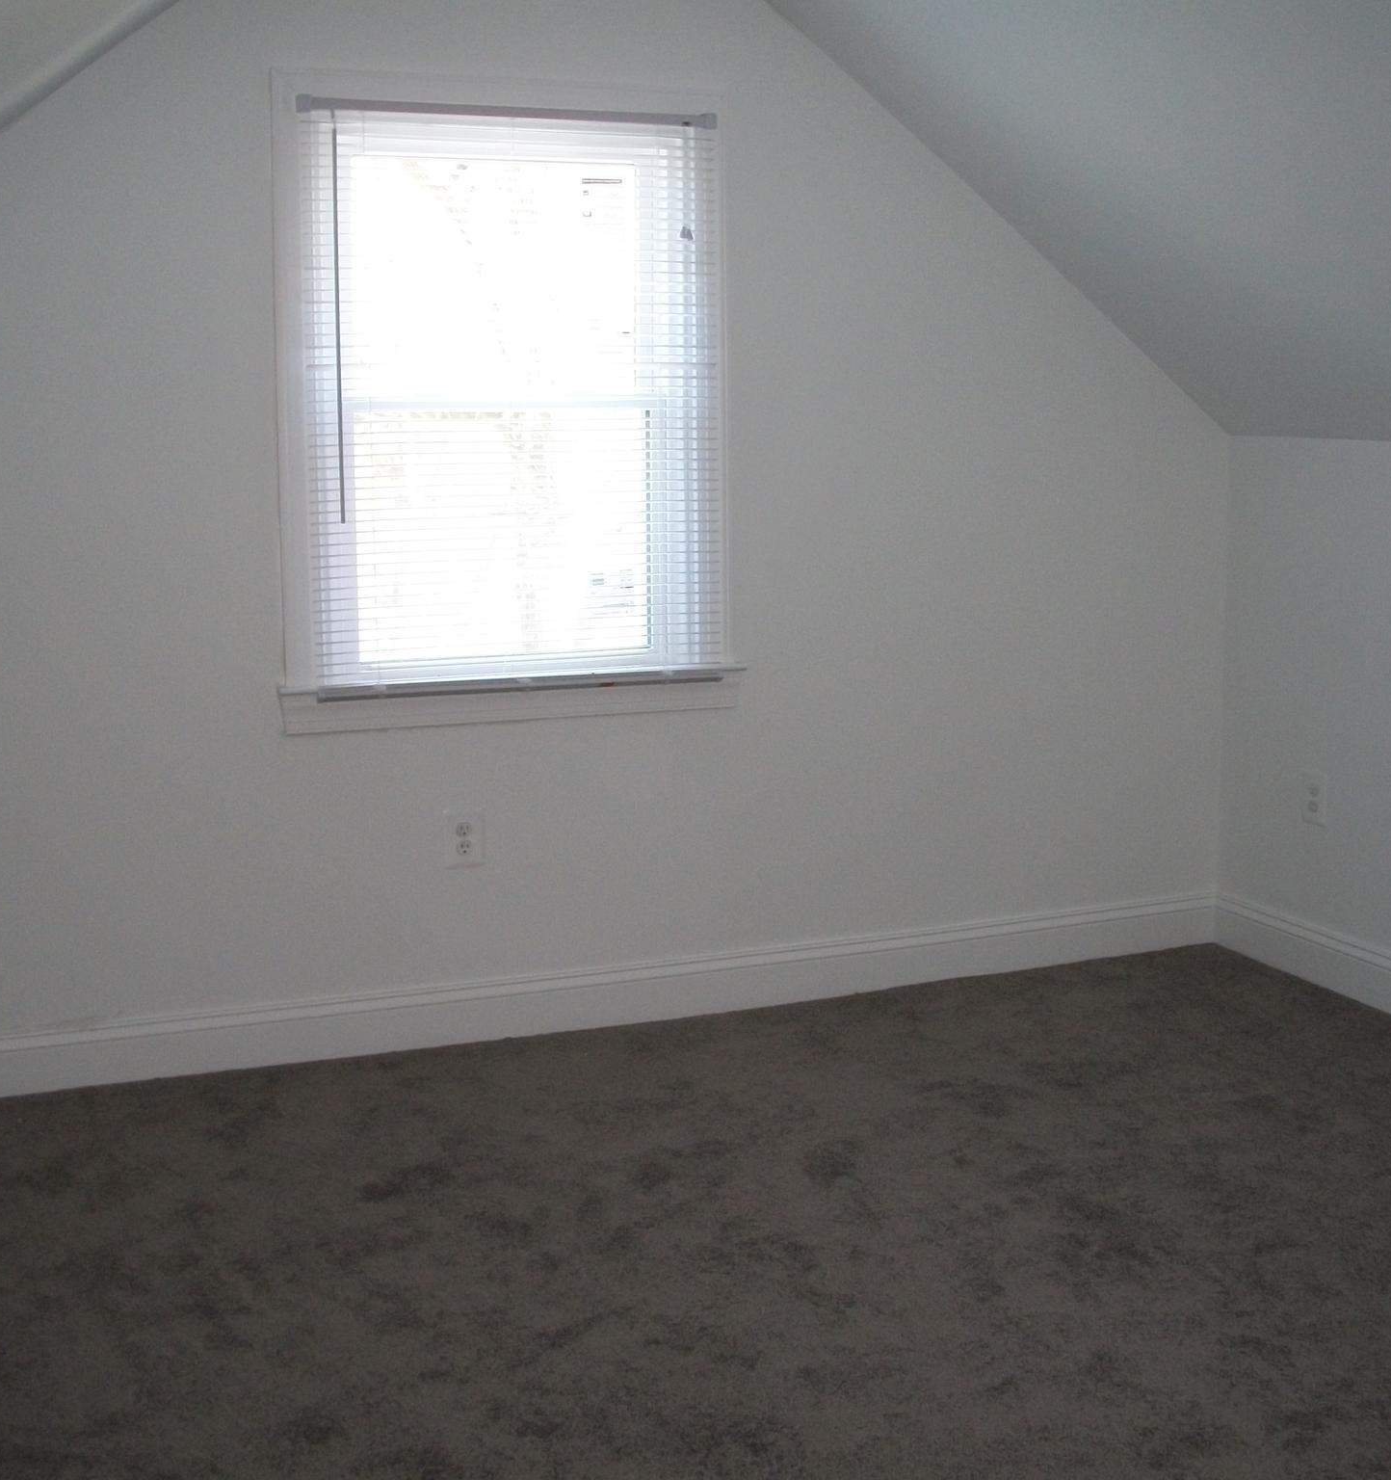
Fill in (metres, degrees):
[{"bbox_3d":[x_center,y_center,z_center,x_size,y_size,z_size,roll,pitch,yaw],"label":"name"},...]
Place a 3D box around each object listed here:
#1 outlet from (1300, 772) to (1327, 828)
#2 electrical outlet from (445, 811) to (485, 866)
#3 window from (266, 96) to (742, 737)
[{"bbox_3d":[1.401,0.134,4.512,0.012,0.118,0.077,-4,10,-21],"label":"outlet"},{"bbox_3d":[-0.479,0.206,4.142,0.078,0.119,0.012,-4,10,-21],"label":"electrical outlet"},{"bbox_3d":[-0.370,-0.667,4.048,0.955,1.245,0.100,-4,10,-21],"label":"window"}]

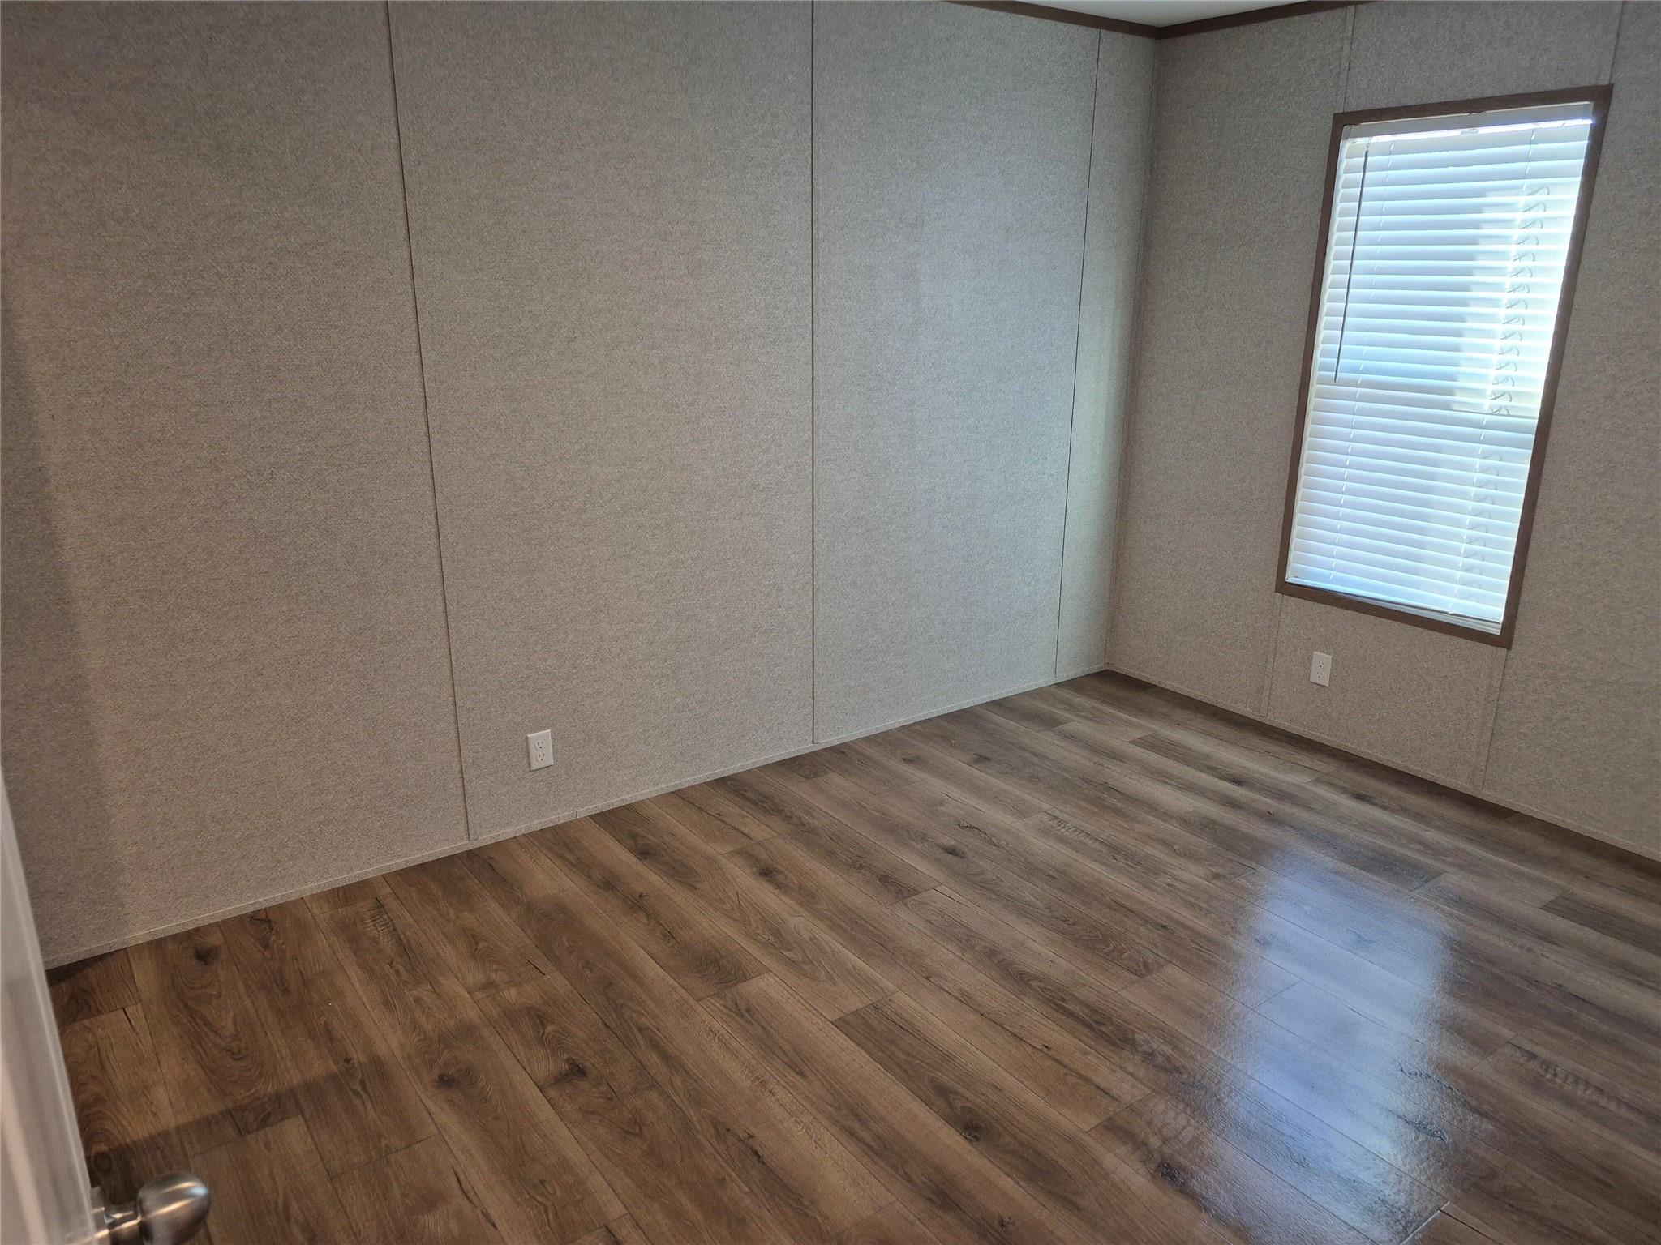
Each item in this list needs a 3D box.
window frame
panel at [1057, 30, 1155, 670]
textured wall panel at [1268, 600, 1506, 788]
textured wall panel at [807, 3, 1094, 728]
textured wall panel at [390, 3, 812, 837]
[{"bbox_3d":[1.874,-0.779,3.502,0.070,1.591,0.800,-11,20,-34],"label":"window frame"},{"bbox_3d":[1.069,-0.944,4.333,0.320,2.436,0.030,-11,20,-34],"label":"panel"},{"bbox_3d":[1.872,0.229,3.792,0.030,0.505,0.774,-11,20,-34],"label":"textured wall panel"},{"bbox_3d":[0.440,-0.818,3.906,1.221,2.436,0.030,-11,20,-34],"label":"textured wall panel"},{"bbox_3d":[-0.555,-0.619,3.230,1.218,2.436,0.030,-11,20,-34],"label":"textured wall panel"}]

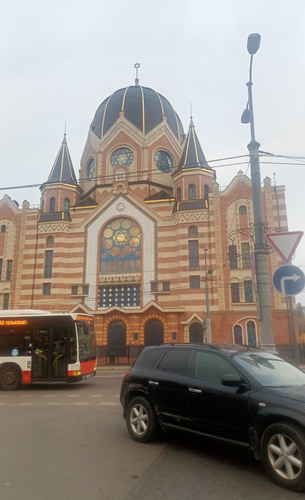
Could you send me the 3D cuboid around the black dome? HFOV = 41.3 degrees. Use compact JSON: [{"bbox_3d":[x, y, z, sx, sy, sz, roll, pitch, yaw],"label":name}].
[{"bbox_3d":[-2.082,-17.187,54.608,12.280,11.480,12.280,-4,-15,12],"label":"black dome"}]

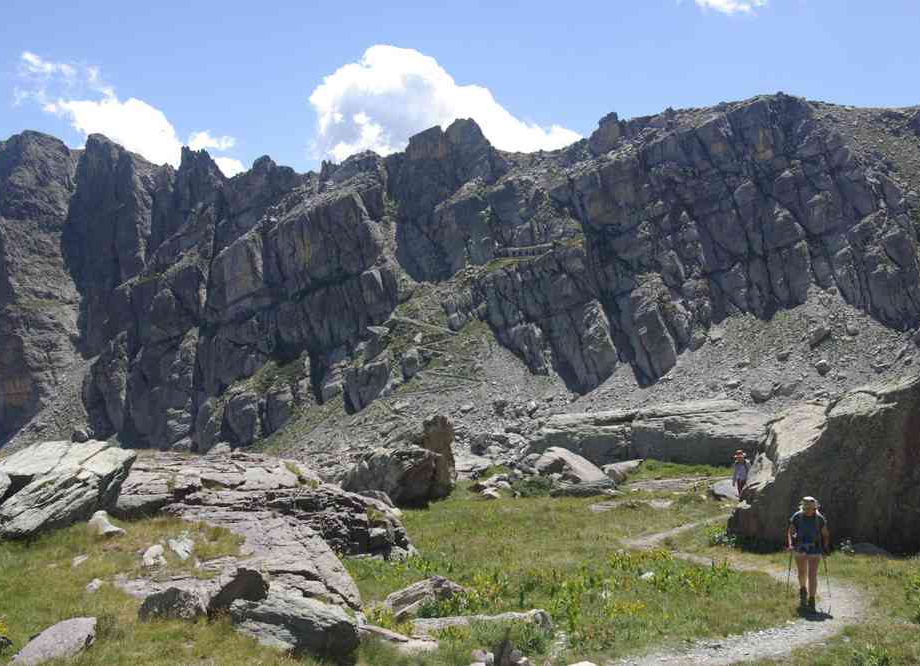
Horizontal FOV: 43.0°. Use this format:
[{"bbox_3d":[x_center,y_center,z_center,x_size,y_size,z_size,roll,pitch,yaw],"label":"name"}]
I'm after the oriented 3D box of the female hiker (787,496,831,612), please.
[{"bbox_3d":[5.073,3.217,17.000,0.600,1.660,0.500,-1,-4,13],"label":"female hiker"}]

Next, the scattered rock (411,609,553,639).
[{"bbox_3d":[0.287,3.706,14.900,1.760,0.300,0.650,0,-4,-3],"label":"scattered rock"}]

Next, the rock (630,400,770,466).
[{"bbox_3d":[12.305,5.189,60.000,7.000,3.200,4.800,-1,-4,9],"label":"rock"}]

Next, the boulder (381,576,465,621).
[{"bbox_3d":[-0.499,3.729,16.400,1.080,0.490,0.800,0,-4,6],"label":"boulder"}]

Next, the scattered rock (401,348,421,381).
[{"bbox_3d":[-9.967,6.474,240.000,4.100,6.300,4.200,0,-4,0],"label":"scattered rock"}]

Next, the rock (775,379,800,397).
[{"bbox_3d":[43.601,7.234,155.000,3.000,2.350,2.700,0,-4,0],"label":"rock"}]

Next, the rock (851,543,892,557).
[{"bbox_3d":[8.422,4.431,23.900,0.800,0.280,0.520,-1,-4,19],"label":"rock"}]

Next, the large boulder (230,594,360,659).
[{"bbox_3d":[-1.902,3.393,13.500,1.400,0.660,0.850,0,-4,-6],"label":"large boulder"}]

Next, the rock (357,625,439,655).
[{"bbox_3d":[-0.755,3.701,14.100,0.940,0.270,0.550,0,-4,0],"label":"rock"}]

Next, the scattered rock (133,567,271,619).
[{"bbox_3d":[-3.188,3.225,14.400,1.600,0.500,0.950,0,-3,-9],"label":"scattered rock"}]

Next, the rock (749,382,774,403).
[{"bbox_3d":[23.236,4.586,90.000,1.850,1.500,1.600,-1,-4,17],"label":"rock"}]

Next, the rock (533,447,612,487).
[{"bbox_3d":[4.335,5.144,45.000,2.950,1.500,2.100,0,-4,0],"label":"rock"}]

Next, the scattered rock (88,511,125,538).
[{"bbox_3d":[-5.903,3.198,19.500,0.560,0.420,0.480,0,-4,0],"label":"scattered rock"}]

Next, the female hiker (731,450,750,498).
[{"bbox_3d":[9.368,4.742,39.000,0.600,1.680,0.480,-1,-4,22],"label":"female hiker"}]

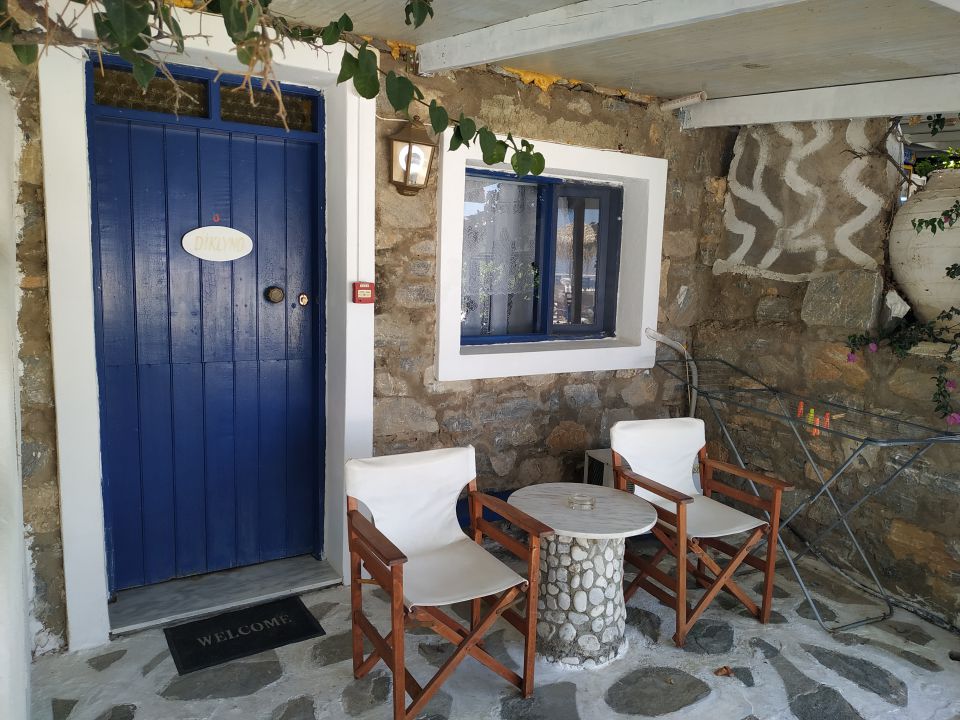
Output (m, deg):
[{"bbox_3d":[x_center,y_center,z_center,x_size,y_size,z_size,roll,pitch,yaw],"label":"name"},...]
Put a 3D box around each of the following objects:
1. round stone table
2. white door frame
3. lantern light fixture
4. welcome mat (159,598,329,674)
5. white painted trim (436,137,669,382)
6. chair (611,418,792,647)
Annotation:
[{"bbox_3d":[0.424,0.924,2.905,0.648,0.585,0.648,2,7,0],"label":"round stone table"},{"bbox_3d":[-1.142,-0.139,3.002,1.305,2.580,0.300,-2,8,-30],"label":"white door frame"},{"bbox_3d":[-0.326,-0.973,3.190,0.215,0.355,0.150,-2,8,-30],"label":"lantern light fixture"},{"bbox_3d":[-1.016,1.172,2.884,0.585,0.012,0.390,-3,8,-33],"label":"welcome mat"},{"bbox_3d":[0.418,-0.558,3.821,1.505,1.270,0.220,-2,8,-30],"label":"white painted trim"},{"bbox_3d":[0.996,0.772,3.150,0.590,0.860,0.540,-2,7,-26],"label":"chair"}]

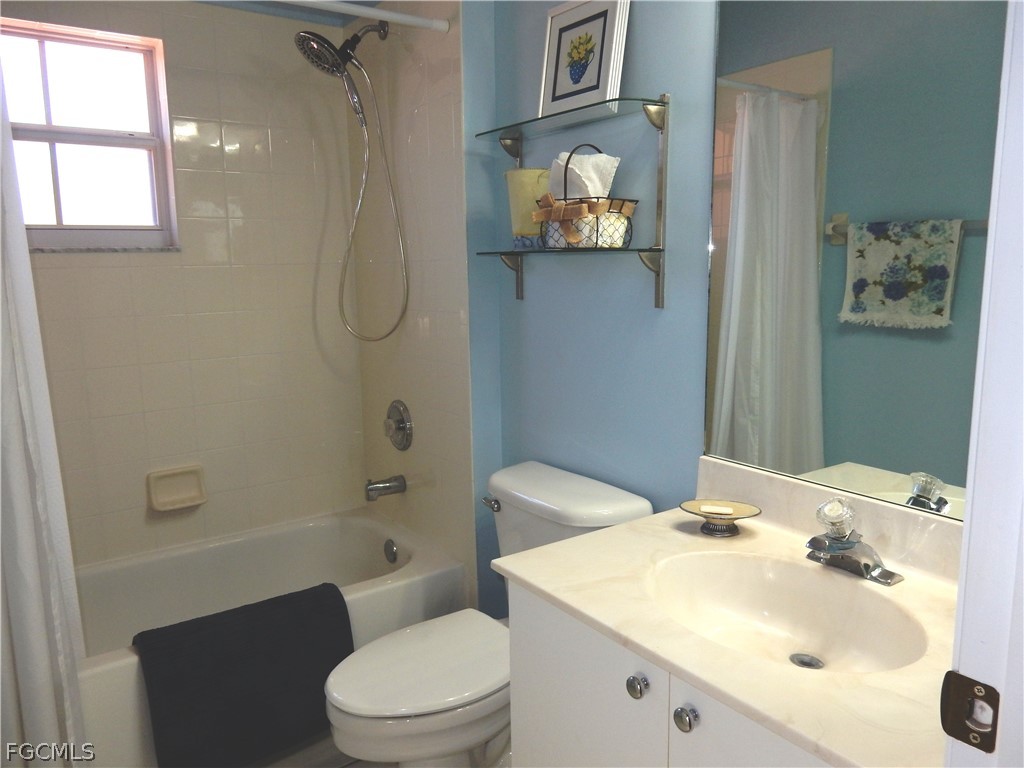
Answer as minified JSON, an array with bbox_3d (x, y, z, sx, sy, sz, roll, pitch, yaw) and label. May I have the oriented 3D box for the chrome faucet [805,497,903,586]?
[{"bbox_3d":[0.556,0.256,1.250,0.142,0.138,0.153,-7,11,-35],"label":"chrome faucet"}]

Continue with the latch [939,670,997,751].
[{"bbox_3d":[0.386,0.274,0.623,0.010,0.058,0.043,-7,11,-35],"label":"latch"}]

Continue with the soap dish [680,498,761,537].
[{"bbox_3d":[0.414,0.269,1.467,0.146,0.047,0.112,2,10,20],"label":"soap dish"}]

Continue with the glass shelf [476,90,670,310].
[{"bbox_3d":[0.123,-0.433,1.856,0.137,0.469,0.589,-7,11,-35],"label":"glass shelf"}]

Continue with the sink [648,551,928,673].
[{"bbox_3d":[0.411,0.412,1.172,0.359,0.144,0.434,-7,11,-35],"label":"sink"}]

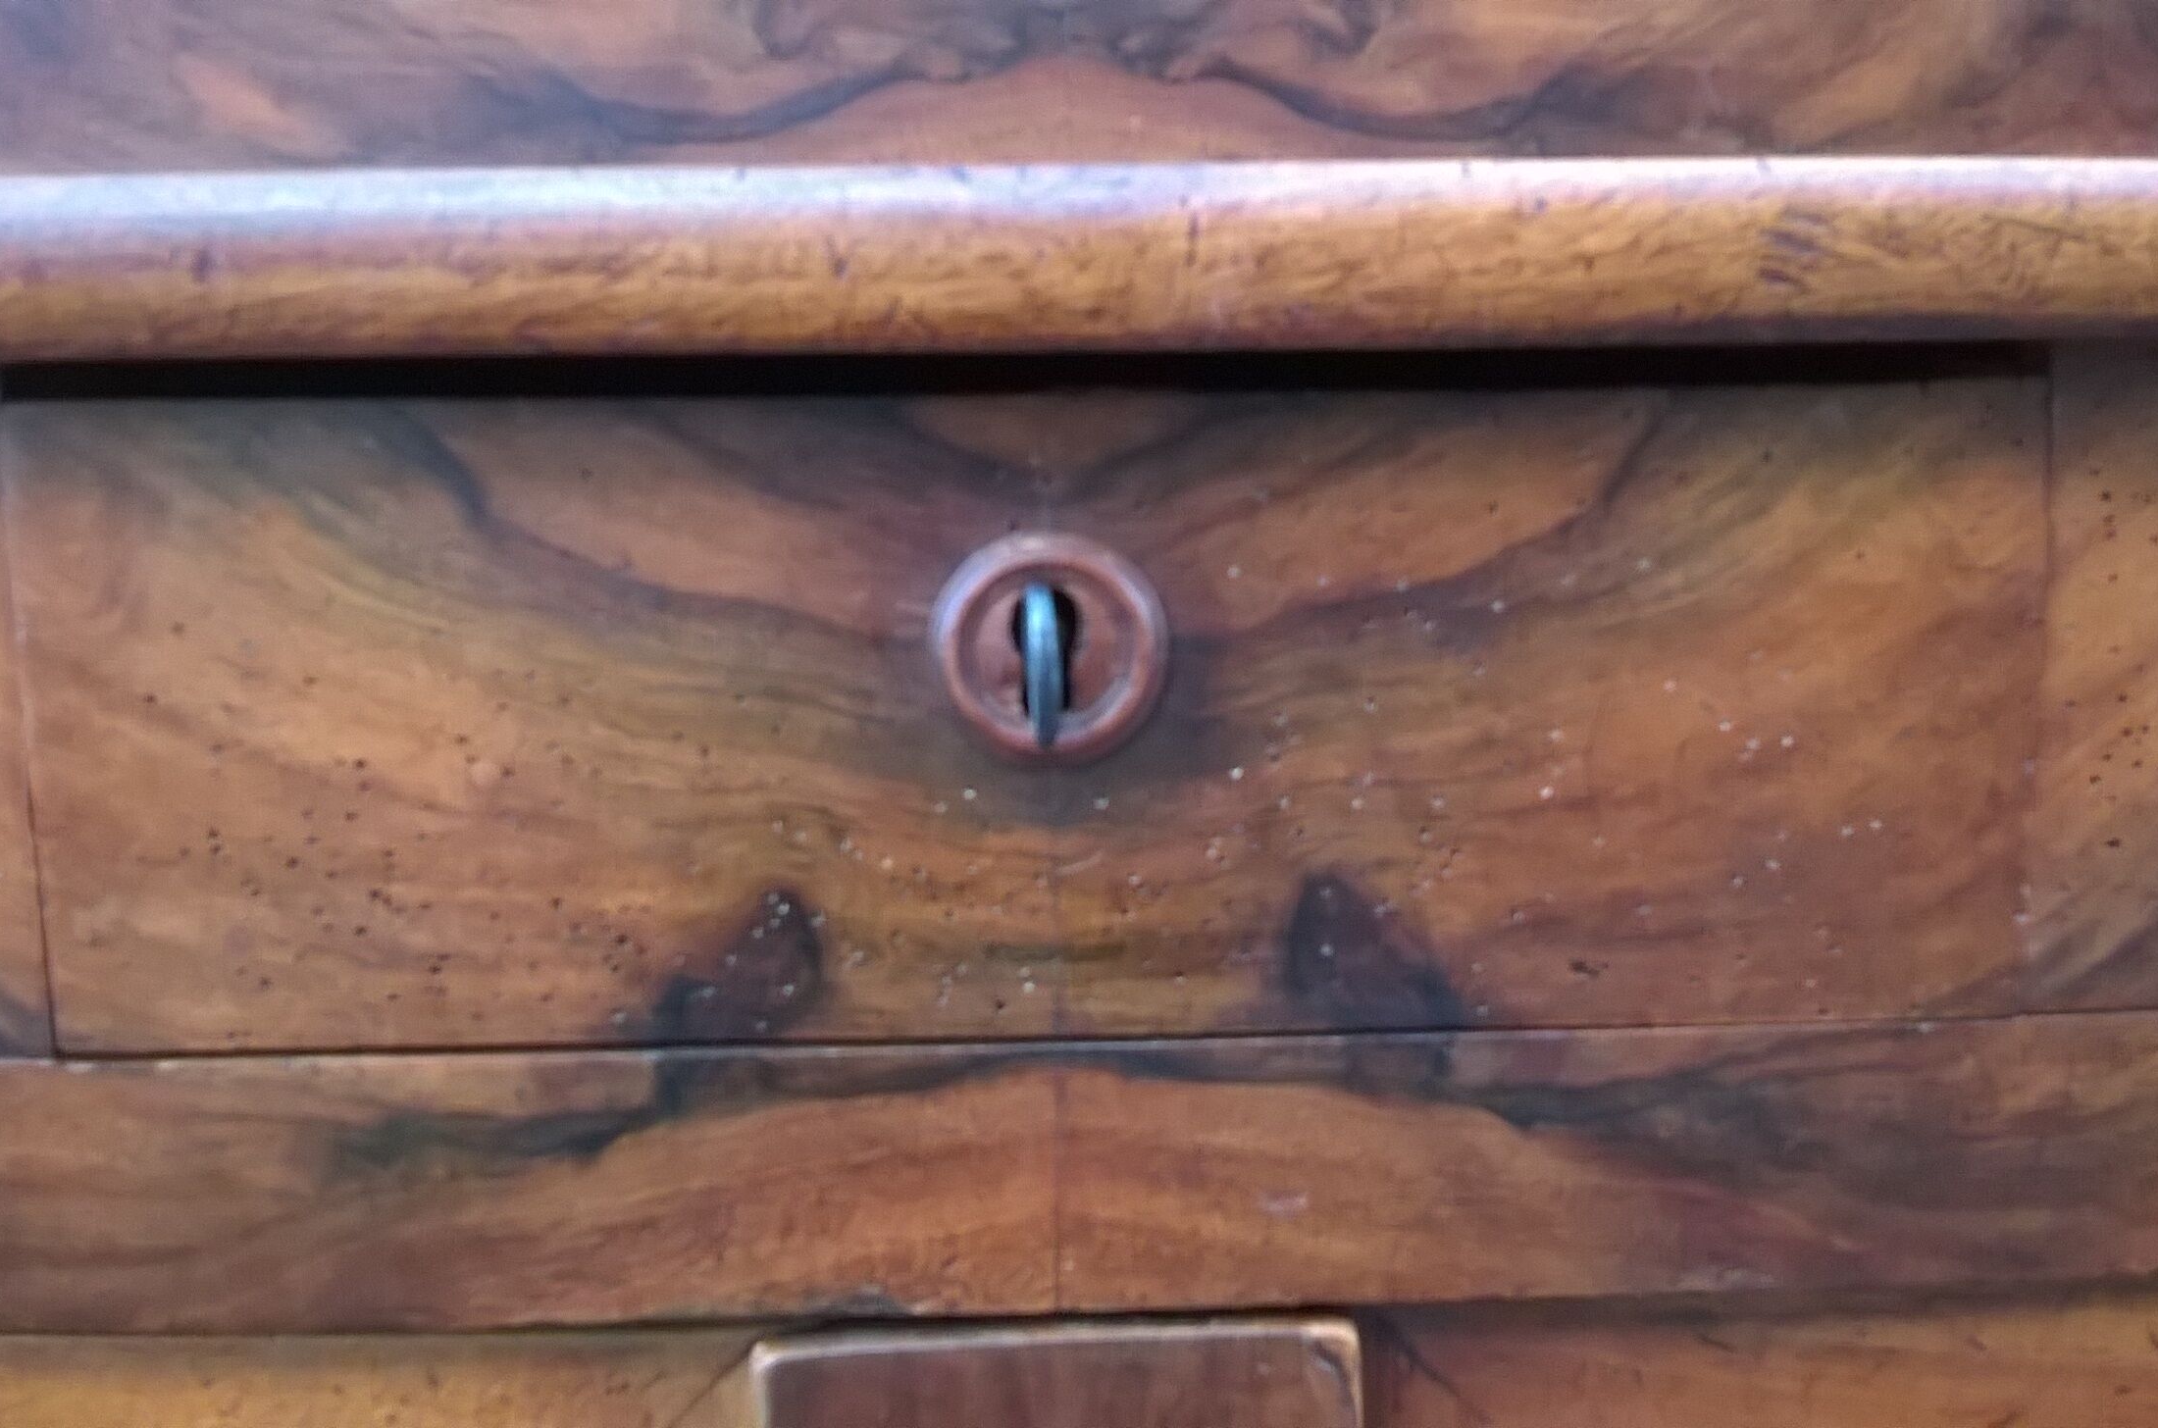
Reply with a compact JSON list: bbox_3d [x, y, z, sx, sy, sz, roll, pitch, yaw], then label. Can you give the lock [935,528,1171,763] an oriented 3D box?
[{"bbox_3d":[-0.005,-0.010,0.343,0.036,0.036,0.008,0,7,-2],"label":"lock"}]

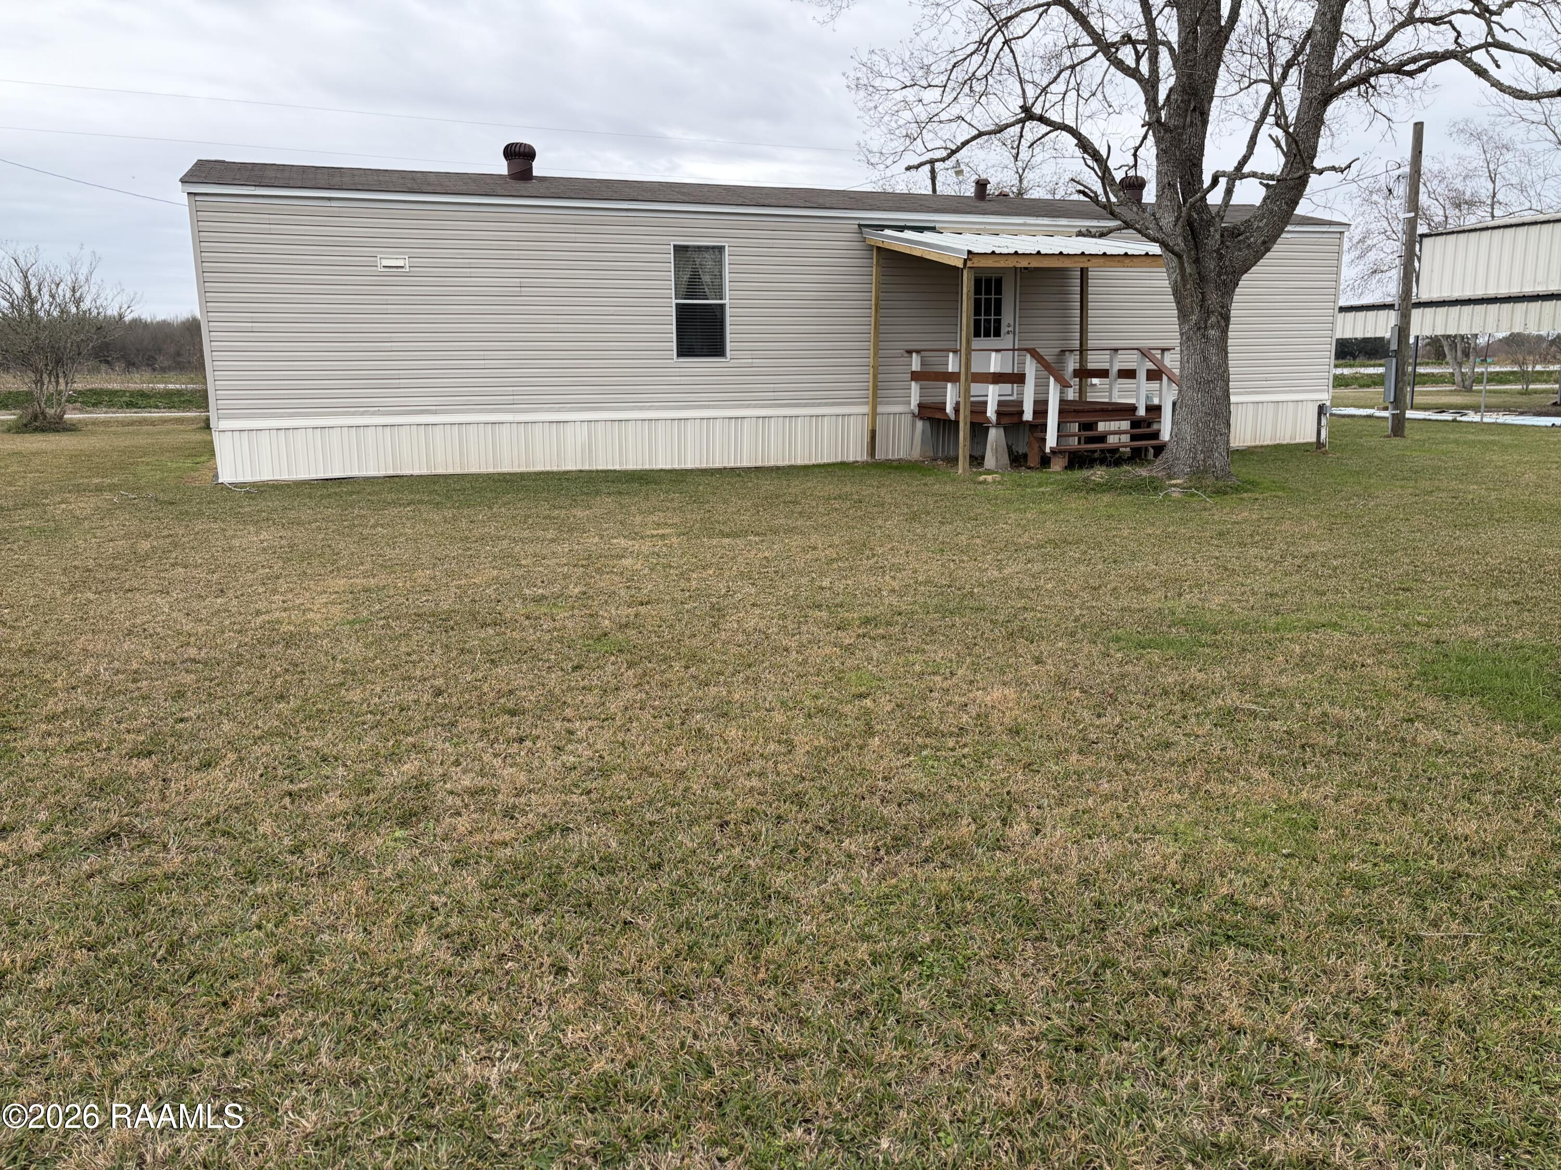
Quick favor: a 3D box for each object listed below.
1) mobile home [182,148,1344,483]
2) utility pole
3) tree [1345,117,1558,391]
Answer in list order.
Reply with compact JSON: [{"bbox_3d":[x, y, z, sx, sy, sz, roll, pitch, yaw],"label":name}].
[{"bbox_3d":[0.508,-4.139,18.482,17.109,4.100,4.260,-4,11,-19],"label":"mobile home"},{"bbox_3d":[12.046,-5.792,22.533,0.320,5.840,0.320,5,12,27],"label":"utility pole"},{"bbox_3d":[30.463,-14.557,52.754,8.800,11.400,8.600,6,12,29],"label":"tree"}]

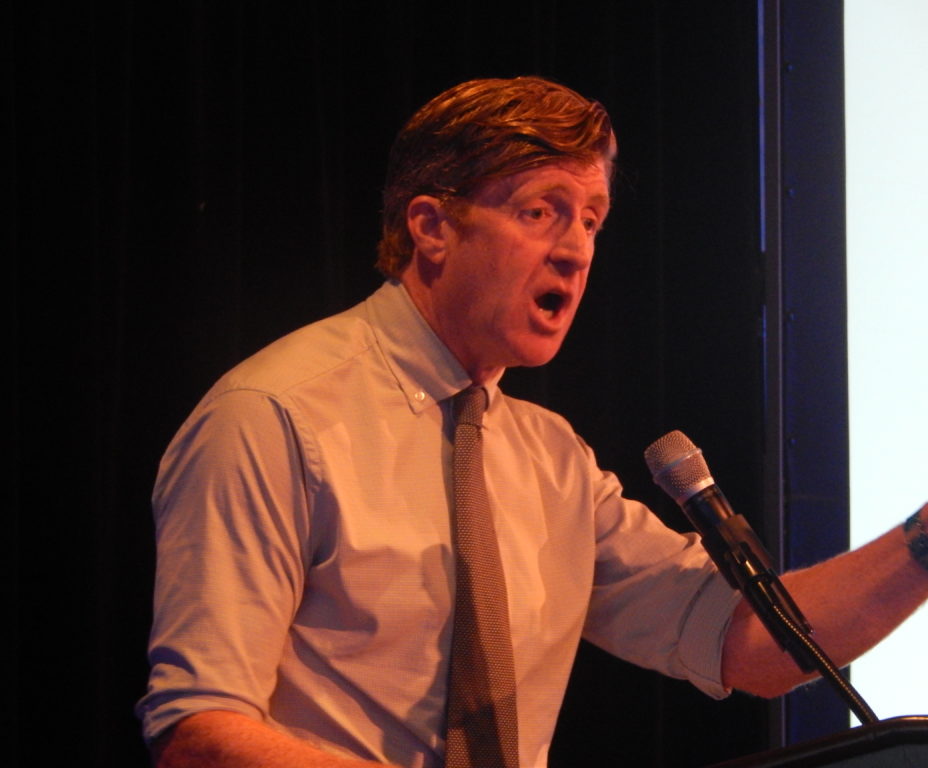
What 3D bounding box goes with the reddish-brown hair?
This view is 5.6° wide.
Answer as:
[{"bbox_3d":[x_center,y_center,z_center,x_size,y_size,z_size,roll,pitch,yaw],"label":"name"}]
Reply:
[{"bbox_3d":[0.029,-0.176,8.200,0.215,0.198,0.178,9,-2,42],"label":"reddish-brown hair"}]

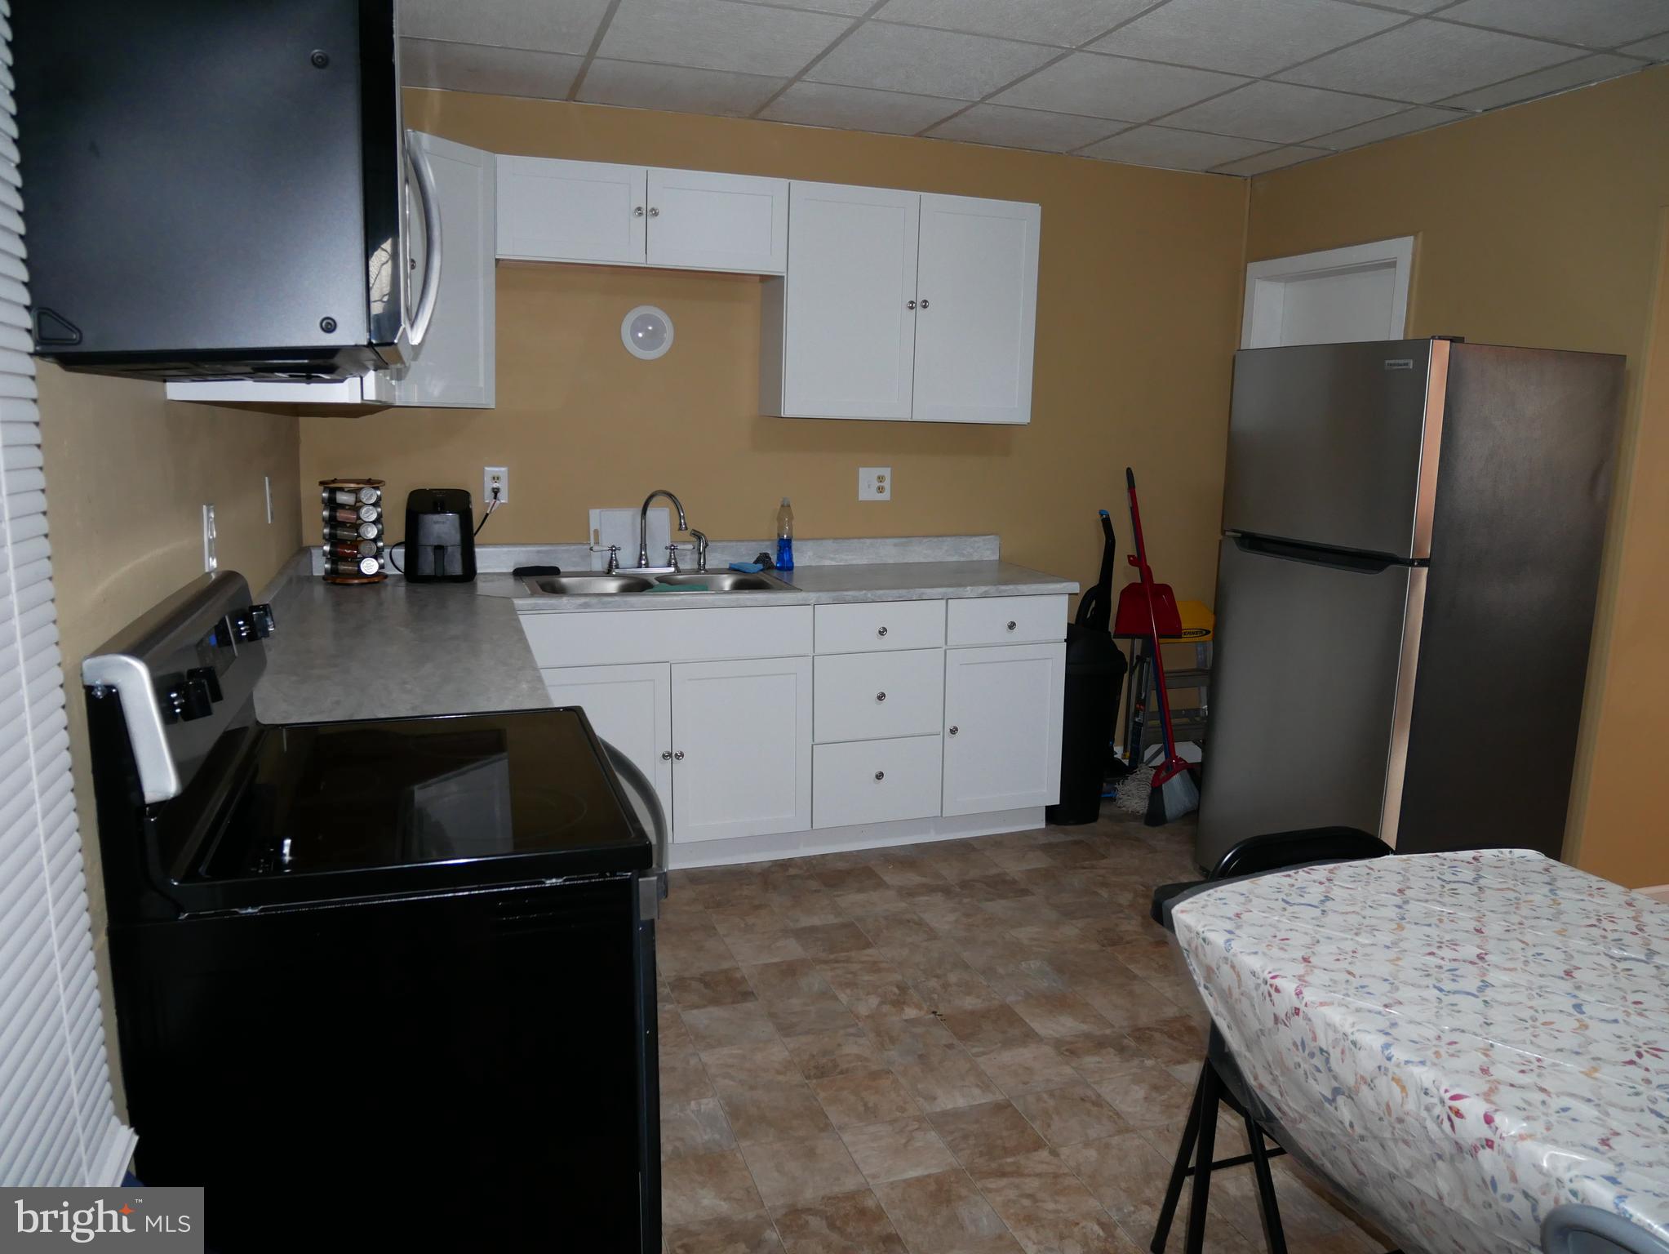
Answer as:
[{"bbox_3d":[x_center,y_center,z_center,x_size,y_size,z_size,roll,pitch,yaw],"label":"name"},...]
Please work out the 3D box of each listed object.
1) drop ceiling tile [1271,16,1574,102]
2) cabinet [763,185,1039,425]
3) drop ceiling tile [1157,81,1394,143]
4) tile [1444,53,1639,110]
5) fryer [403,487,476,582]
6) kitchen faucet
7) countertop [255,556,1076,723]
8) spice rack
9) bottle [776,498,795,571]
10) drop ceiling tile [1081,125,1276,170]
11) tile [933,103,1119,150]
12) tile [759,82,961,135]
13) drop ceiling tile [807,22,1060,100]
[{"bbox_3d":[1.630,-1.561,3.196,0.609,0.018,0.596,-2,11,-19],"label":"drop ceiling tile"},{"bbox_3d":[0.225,-1.120,4.126,0.930,0.753,0.319,-2,11,-19],"label":"cabinet"},{"bbox_3d":[1.435,-1.666,3.750,0.609,0.018,0.596,-2,11,-19],"label":"drop ceiling tile"},{"bbox_3d":[2.030,-1.586,3.353,0.186,0.020,0.567,-2,11,-19],"label":"tile"},{"bbox_3d":[-1.278,-0.301,3.771,0.212,0.294,0.235,-2,11,-19],"label":"fryer"},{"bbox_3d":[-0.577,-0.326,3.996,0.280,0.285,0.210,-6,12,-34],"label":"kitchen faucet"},{"bbox_3d":[-0.214,-0.019,3.274,2.515,0.042,2.002,-2,11,-19],"label":"countertop"},{"bbox_3d":[-1.518,-0.305,3.665,0.195,0.315,0.195,-6,13,-35],"label":"spice rack"},{"bbox_3d":[-0.180,-0.334,4.183,0.066,0.272,0.064,2,10,0],"label":"bottle"},{"bbox_3d":[1.256,-1.763,4.261,0.607,0.018,0.494,-2,11,-19],"label":"drop ceiling tile"},{"bbox_3d":[0.678,-1.751,4.070,0.596,0.020,0.474,-2,11,-19],"label":"tile"},{"bbox_3d":[0.090,-1.723,3.860,0.607,0.018,0.494,-2,11,-19],"label":"tile"},{"bbox_3d":[0.275,-1.632,3.361,0.594,0.020,0.575,-2,11,-19],"label":"drop ceiling tile"}]

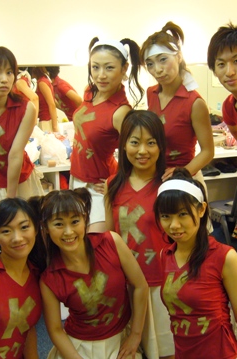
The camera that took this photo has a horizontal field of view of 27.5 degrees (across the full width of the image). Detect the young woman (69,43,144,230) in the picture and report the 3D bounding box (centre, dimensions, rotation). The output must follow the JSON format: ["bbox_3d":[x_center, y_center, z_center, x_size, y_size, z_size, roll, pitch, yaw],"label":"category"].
[{"bbox_3d":[-0.073,0.063,2.428,0.460,1.560,0.380,11,17,42],"label":"young woman"}]

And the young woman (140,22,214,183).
[{"bbox_3d":[0.268,0.048,2.402,0.450,1.590,0.340,8,15,34],"label":"young woman"}]

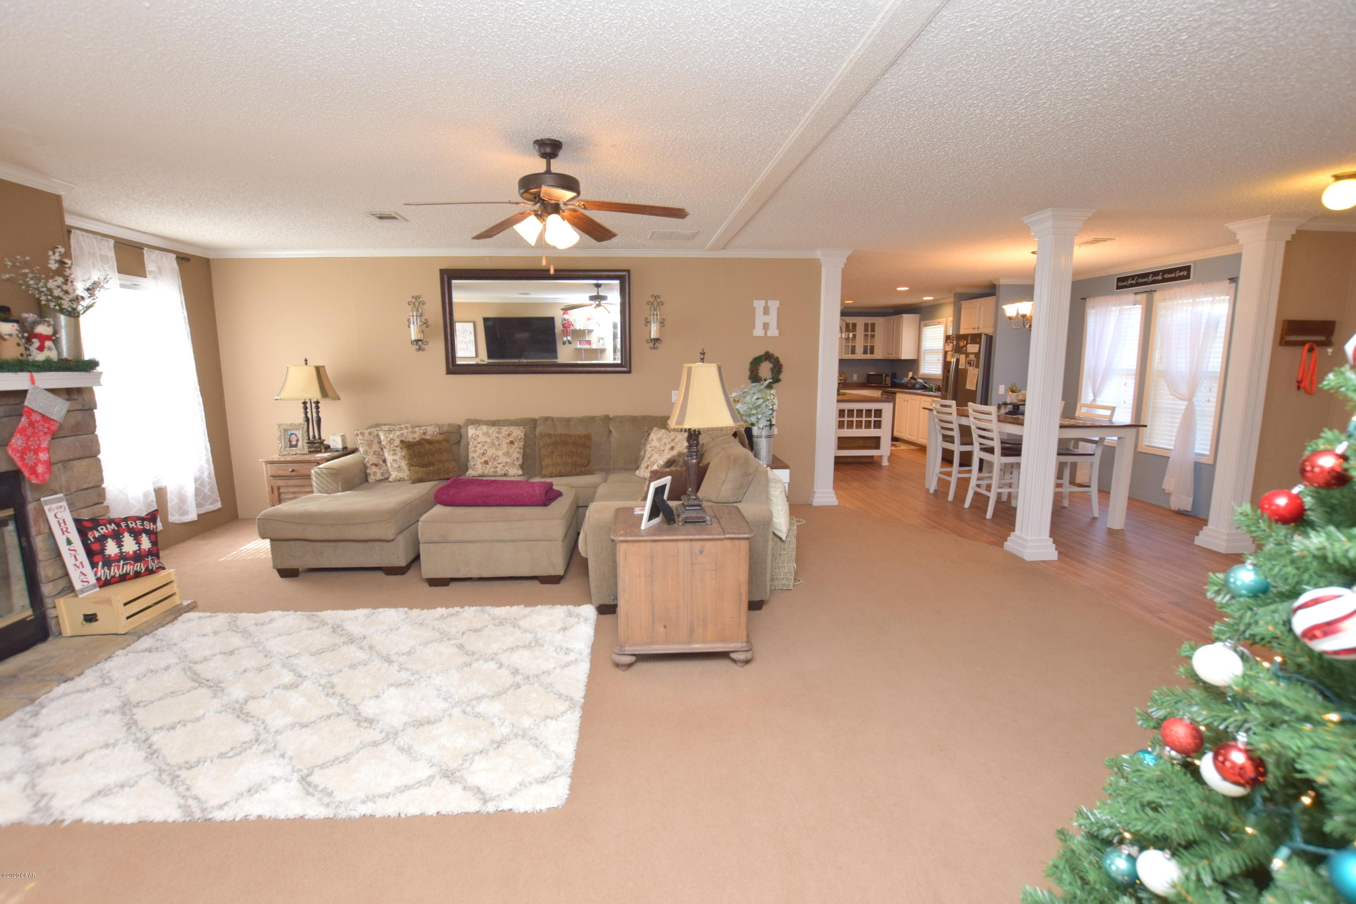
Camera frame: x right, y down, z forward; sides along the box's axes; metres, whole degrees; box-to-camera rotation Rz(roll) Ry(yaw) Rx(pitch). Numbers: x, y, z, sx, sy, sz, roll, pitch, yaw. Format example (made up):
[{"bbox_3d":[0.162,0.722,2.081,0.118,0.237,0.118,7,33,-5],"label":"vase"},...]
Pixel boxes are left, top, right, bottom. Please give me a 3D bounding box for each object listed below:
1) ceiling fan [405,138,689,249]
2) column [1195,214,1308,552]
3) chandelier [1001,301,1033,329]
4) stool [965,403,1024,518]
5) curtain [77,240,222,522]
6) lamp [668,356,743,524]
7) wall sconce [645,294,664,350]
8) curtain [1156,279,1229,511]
[{"bbox_3d":[-0.596,-1.186,2.619,1.280,0.500,1.250,-1,9,-5],"label":"ceiling fan"},{"bbox_3d":[4.261,-0.469,4.265,0.285,2.455,0.285,-1,8,-5],"label":"column"},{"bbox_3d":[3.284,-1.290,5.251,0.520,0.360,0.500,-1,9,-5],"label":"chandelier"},{"bbox_3d":[3.068,0.065,5.280,0.570,1.035,0.450,-1,9,-5],"label":"stool"},{"bbox_3d":[-3.867,-0.443,4.183,0.120,2.100,1.070,-1,9,-5],"label":"curtain"},{"bbox_3d":[0.119,-0.070,2.736,0.350,0.810,0.390,-1,8,-5],"label":"lamp"},{"bbox_3d":[-0.206,-1.199,5.195,0.175,0.520,0.120,-1,9,-5],"label":"wall sconce"},{"bbox_3d":[4.675,-0.505,5.280,0.110,2.140,0.730,-1,9,-5],"label":"curtain"}]

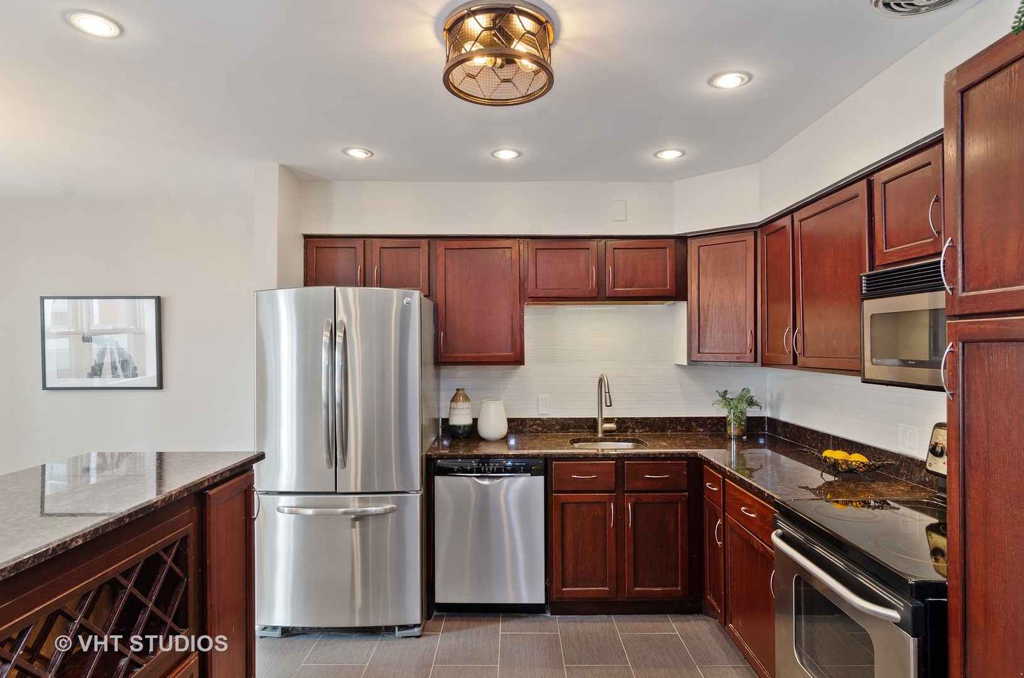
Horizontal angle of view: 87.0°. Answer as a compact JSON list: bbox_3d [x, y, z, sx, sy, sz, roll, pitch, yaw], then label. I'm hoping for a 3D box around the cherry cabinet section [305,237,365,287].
[{"bbox_3d":[-1.053,-0.415,3.389,0.368,0.371,0.335,0,-1,0],"label":"cherry cabinet section"}]

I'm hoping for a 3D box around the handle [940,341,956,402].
[{"bbox_3d":[1.006,0.075,1.245,0.030,0.132,0.013,0,-1,0],"label":"handle"}]

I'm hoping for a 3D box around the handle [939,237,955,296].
[{"bbox_3d":[1.006,-0.168,1.246,0.030,0.132,0.013,0,-1,0],"label":"handle"}]

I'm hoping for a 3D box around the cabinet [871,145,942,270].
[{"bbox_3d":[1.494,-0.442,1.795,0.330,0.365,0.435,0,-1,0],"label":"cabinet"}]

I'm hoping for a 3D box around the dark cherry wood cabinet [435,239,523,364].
[{"bbox_3d":[-0.190,-0.224,3.382,0.535,0.760,0.325,0,-1,0],"label":"dark cherry wood cabinet"}]

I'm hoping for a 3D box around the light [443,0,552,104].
[{"bbox_3d":[-0.042,-0.865,1.659,0.340,0.145,0.340,0,-1,0],"label":"light"}]

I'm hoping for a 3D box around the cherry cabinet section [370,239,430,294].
[{"bbox_3d":[-0.668,-0.415,3.388,0.363,0.371,0.335,0,-1,0],"label":"cherry cabinet section"}]

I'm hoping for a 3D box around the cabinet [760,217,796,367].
[{"bbox_3d":[1.502,-0.235,2.723,0.330,0.760,0.365,0,-1,0],"label":"cabinet"}]

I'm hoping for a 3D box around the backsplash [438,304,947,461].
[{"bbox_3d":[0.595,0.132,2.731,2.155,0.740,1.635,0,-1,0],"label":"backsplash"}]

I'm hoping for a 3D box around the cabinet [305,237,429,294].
[{"bbox_3d":[-0.860,-0.416,3.389,0.765,0.375,0.325,0,-1,0],"label":"cabinet"}]

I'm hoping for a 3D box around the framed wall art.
[{"bbox_3d":[-2.713,0.026,3.568,0.796,0.616,0.030,0,-1,0],"label":"framed wall art"}]

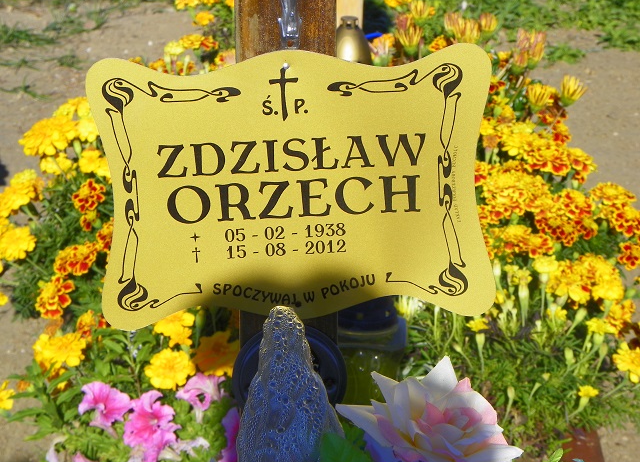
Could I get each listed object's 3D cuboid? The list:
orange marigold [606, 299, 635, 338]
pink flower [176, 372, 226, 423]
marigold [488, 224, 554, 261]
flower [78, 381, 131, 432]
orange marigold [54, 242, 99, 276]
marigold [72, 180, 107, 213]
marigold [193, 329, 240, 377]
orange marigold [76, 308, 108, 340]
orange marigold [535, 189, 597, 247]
[{"bbox_3d":[0.269,0.078,2.380,0.026,0.024,0.026,0,25,0],"label":"orange marigold"},{"bbox_3d":[-0.098,0.138,2.200,0.041,0.031,0.035,0,25,0],"label":"pink flower"},{"bbox_3d":[0.182,0.010,2.400,0.058,0.020,0.040,0,25,0],"label":"marigold"},{"bbox_3d":[-0.176,0.144,2.180,0.043,0.034,0.031,9,26,18],"label":"flower"},{"bbox_3d":[-0.218,0.025,2.380,0.038,0.020,0.032,0,25,0],"label":"orange marigold"},{"bbox_3d":[-0.209,-0.031,2.420,0.031,0.021,0.028,0,25,0],"label":"marigold"},{"bbox_3d":[-0.089,0.105,2.300,0.042,0.025,0.040,0,25,0],"label":"marigold"},{"bbox_3d":[-0.198,0.082,2.320,0.029,0.019,0.026,0,25,0],"label":"orange marigold"},{"bbox_3d":[0.226,-0.011,2.450,0.055,0.034,0.048,0,25,0],"label":"orange marigold"}]

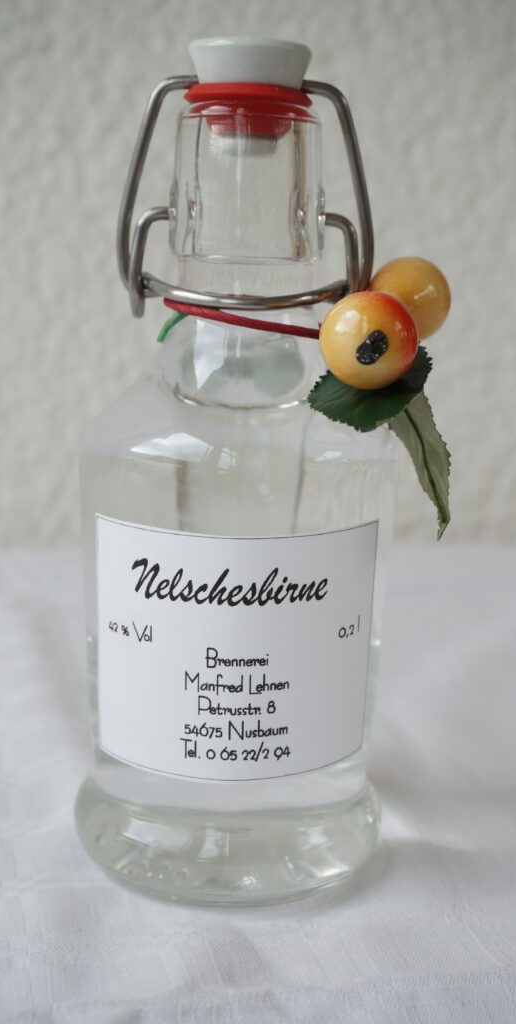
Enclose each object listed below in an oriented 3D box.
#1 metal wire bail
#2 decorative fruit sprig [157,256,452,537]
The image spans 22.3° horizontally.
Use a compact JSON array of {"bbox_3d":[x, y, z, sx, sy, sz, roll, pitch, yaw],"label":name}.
[{"bbox_3d":[-0.002,-0.058,0.247,0.051,0.047,0.024,2,14,0],"label":"metal wire bail"},{"bbox_3d":[0.010,-0.022,0.261,0.059,0.056,0.052,2,14,0],"label":"decorative fruit sprig"}]

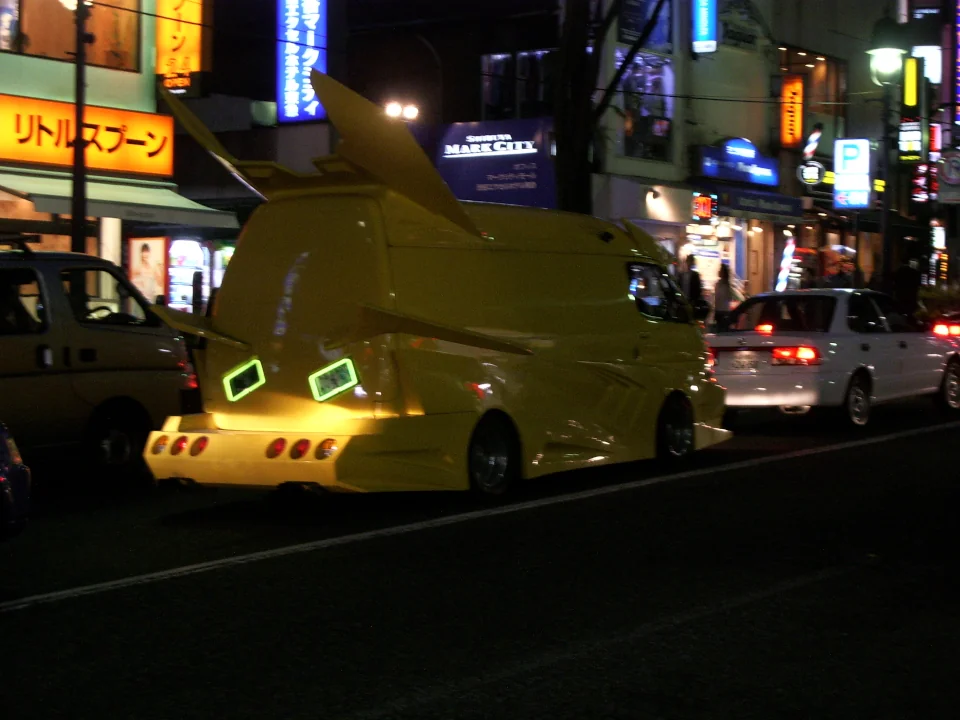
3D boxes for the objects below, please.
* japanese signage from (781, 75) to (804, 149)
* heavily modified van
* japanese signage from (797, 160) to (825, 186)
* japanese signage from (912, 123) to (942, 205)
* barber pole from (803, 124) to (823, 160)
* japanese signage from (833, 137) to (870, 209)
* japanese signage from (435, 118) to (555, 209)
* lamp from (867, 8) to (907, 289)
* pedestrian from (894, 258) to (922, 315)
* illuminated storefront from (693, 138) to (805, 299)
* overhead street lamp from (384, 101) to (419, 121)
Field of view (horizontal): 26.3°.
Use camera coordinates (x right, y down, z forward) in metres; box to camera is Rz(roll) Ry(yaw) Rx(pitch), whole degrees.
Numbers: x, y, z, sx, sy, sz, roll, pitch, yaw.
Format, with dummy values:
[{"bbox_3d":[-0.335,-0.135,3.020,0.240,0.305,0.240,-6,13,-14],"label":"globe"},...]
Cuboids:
[{"bbox_3d":[6.274,-4.989,41.200,0.480,1.480,0.200,0,1,32],"label":"japanese signage"},{"bbox_3d":[-0.091,-0.545,16.484,1.920,2.980,6.006,0,2,32],"label":"heavily modified van"},{"bbox_3d":[6.635,-3.744,41.200,0.560,0.520,0.150,0,1,32],"label":"japanese signage"},{"bbox_3d":[10.443,-4.596,48.000,0.660,1.900,0.250,0,1,32],"label":"japanese signage"},{"bbox_3d":[6.724,-4.398,41.500,0.260,0.720,0.260,16,0,31],"label":"barber pole"},{"bbox_3d":[6.933,-3.481,38.300,0.710,1.300,0.220,0,1,32],"label":"japanese signage"},{"bbox_3d":[0.246,-3.298,34.800,2.450,1.650,0.300,0,1,32],"label":"japanese signage"},{"bbox_3d":[7.329,-3.200,37.000,0.660,6.200,0.660,0,1,32],"label":"lamp"},{"bbox_3d":[8.248,-1.126,39.500,0.500,1.720,0.350,1,1,41],"label":"pedestrian"},{"bbox_3d":[5.344,-2.268,41.000,0.900,4.100,4.700,0,1,32],"label":"illuminated storefront"},{"bbox_3d":[-1.434,-4.541,37.500,0.600,0.400,0.350,0,1,32],"label":"overhead street lamp"}]

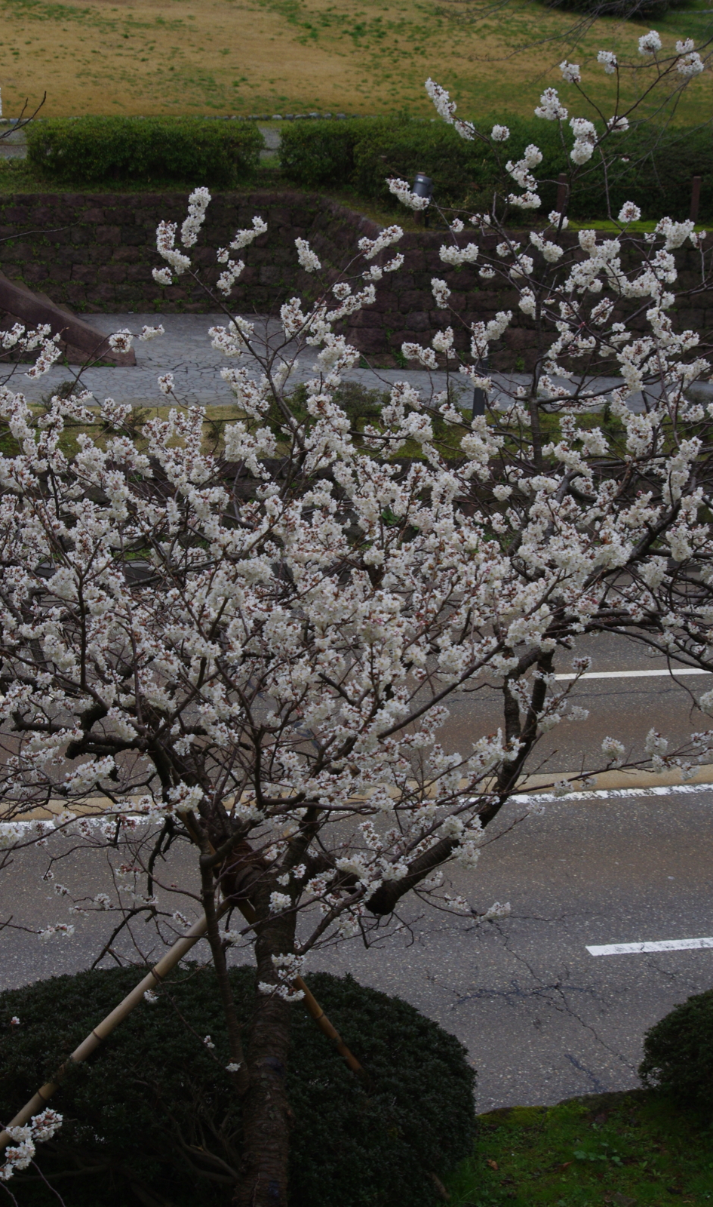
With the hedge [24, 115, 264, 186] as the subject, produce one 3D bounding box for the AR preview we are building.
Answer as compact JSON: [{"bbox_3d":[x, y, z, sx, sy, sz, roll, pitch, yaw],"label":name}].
[{"bbox_3d":[-3.261,-6.980,42.300,3.500,0.860,1.300,1,18,0],"label":"hedge"}]

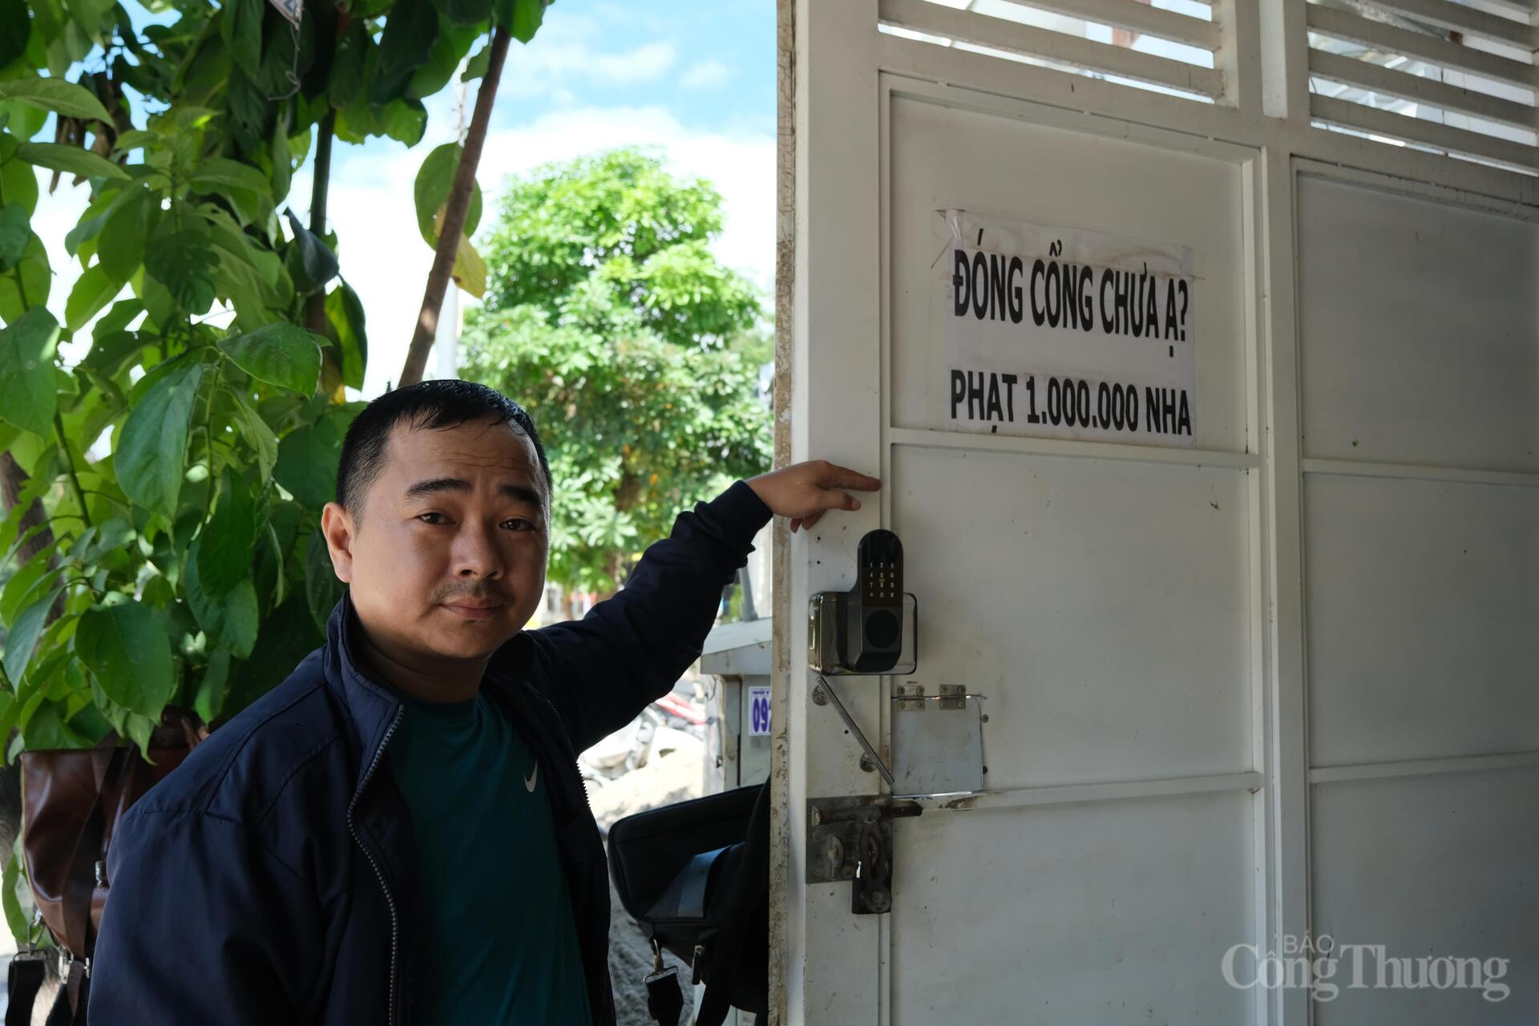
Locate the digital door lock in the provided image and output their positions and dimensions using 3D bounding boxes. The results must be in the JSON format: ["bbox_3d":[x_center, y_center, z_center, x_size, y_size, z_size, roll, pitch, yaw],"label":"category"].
[{"bbox_3d":[0.121,0.108,1.495,0.128,0.173,0.080,2,-4,-24],"label":"digital door lock"}]

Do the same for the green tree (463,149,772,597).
[{"bbox_3d":[-1.230,-0.415,10.328,2.800,5.211,2.800,0,-4,0],"label":"green tree"}]

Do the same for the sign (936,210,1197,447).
[{"bbox_3d":[0.423,-0.246,1.707,0.422,0.296,0.004,2,-4,-24],"label":"sign"}]

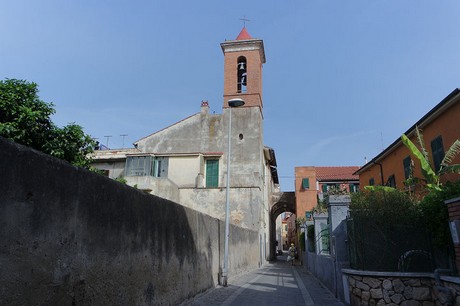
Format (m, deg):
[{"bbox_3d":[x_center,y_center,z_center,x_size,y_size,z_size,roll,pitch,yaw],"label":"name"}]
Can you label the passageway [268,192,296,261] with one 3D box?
[{"bbox_3d":[5.038,7.138,29.070,2.700,6.200,4.000,-2,-17,10],"label":"passageway"}]

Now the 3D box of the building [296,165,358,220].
[{"bbox_3d":[9.411,5.518,27.664,7.000,8.600,7.500,-2,-17,10],"label":"building"}]

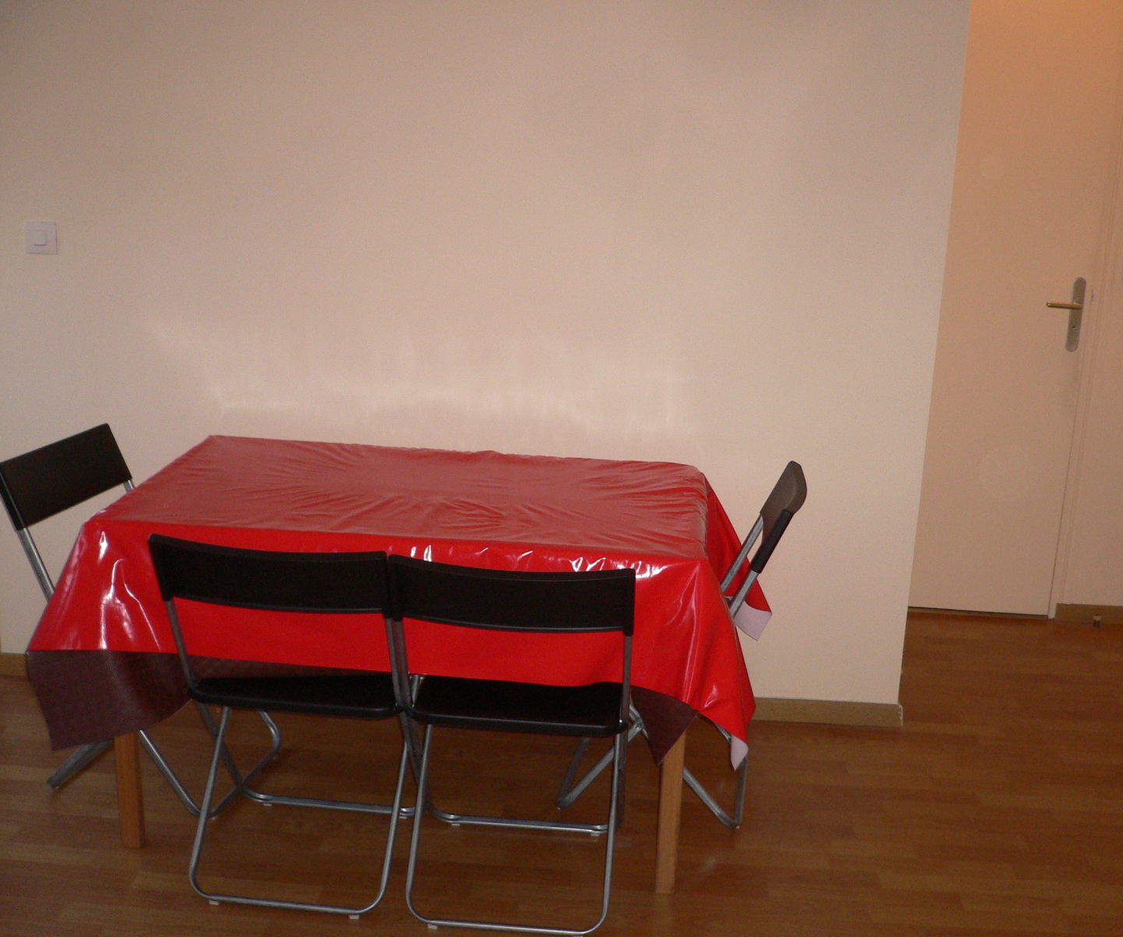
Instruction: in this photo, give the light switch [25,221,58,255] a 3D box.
[{"bbox_3d":[-1.296,-0.575,3.148,0.080,0.080,0.012,3,13,3],"label":"light switch"}]

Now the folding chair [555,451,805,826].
[{"bbox_3d":[0.264,0.379,2.866,0.475,0.775,0.420,5,14,10],"label":"folding chair"}]

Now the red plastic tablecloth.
[{"bbox_3d":[-0.281,0.241,2.786,1.420,0.430,0.860,3,13,5],"label":"red plastic tablecloth"}]

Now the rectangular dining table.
[{"bbox_3d":[-0.291,0.389,2.822,1.310,0.735,0.810,3,13,5],"label":"rectangular dining table"}]

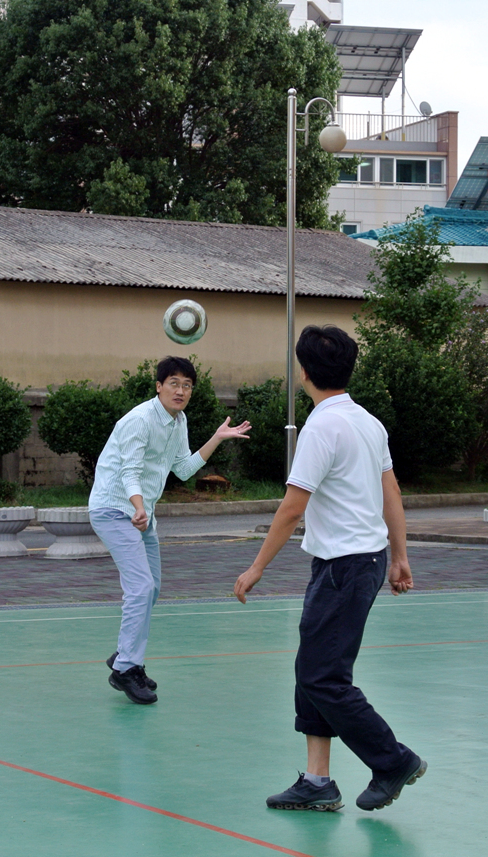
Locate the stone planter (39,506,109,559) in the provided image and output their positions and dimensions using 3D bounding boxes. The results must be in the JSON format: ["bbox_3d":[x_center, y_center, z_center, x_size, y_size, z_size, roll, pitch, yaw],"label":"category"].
[{"bbox_3d":[-1.547,0.984,24.700,0.770,0.460,0.770,1,1,0],"label":"stone planter"}]

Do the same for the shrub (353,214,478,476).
[{"bbox_3d":[2.734,-1.291,42.000,2.050,4.300,2.000,0,1,0],"label":"shrub"}]

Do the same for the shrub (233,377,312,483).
[{"bbox_3d":[0.451,0.023,40.300,1.280,1.620,1.250,0,1,0],"label":"shrub"}]

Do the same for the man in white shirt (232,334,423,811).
[{"bbox_3d":[0.319,0.505,9.600,0.620,1.760,0.580,1,1,44],"label":"man in white shirt"}]

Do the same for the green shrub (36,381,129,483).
[{"bbox_3d":[-2.291,0.071,37.600,1.330,1.500,1.300,0,1,0],"label":"green shrub"}]

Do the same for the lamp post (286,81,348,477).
[{"bbox_3d":[0.973,-1.845,35.600,0.830,5.500,0.380,0,1,0],"label":"lamp post"}]

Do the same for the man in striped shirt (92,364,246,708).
[{"bbox_3d":[-0.379,0.503,13.050,0.750,1.710,0.620,1,1,44],"label":"man in striped shirt"}]

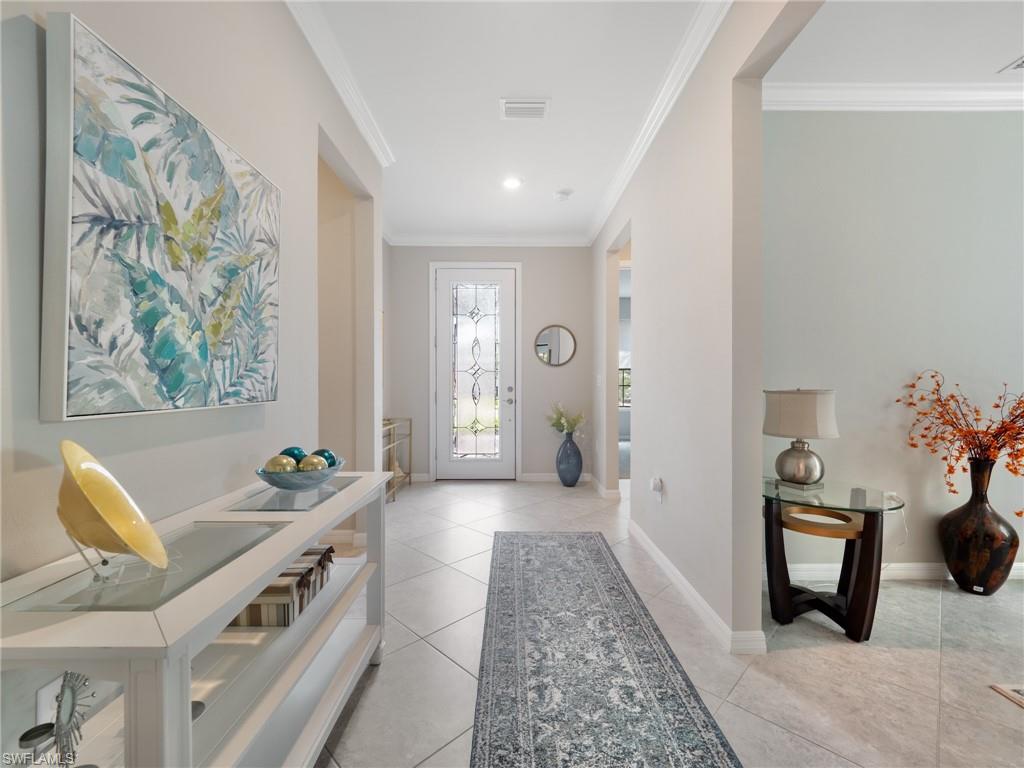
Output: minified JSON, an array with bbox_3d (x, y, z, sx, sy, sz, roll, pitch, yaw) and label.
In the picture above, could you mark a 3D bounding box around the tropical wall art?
[{"bbox_3d":[-0.917,-0.335,1.212,0.050,0.815,0.775,1,0,0],"label":"tropical wall art"}]

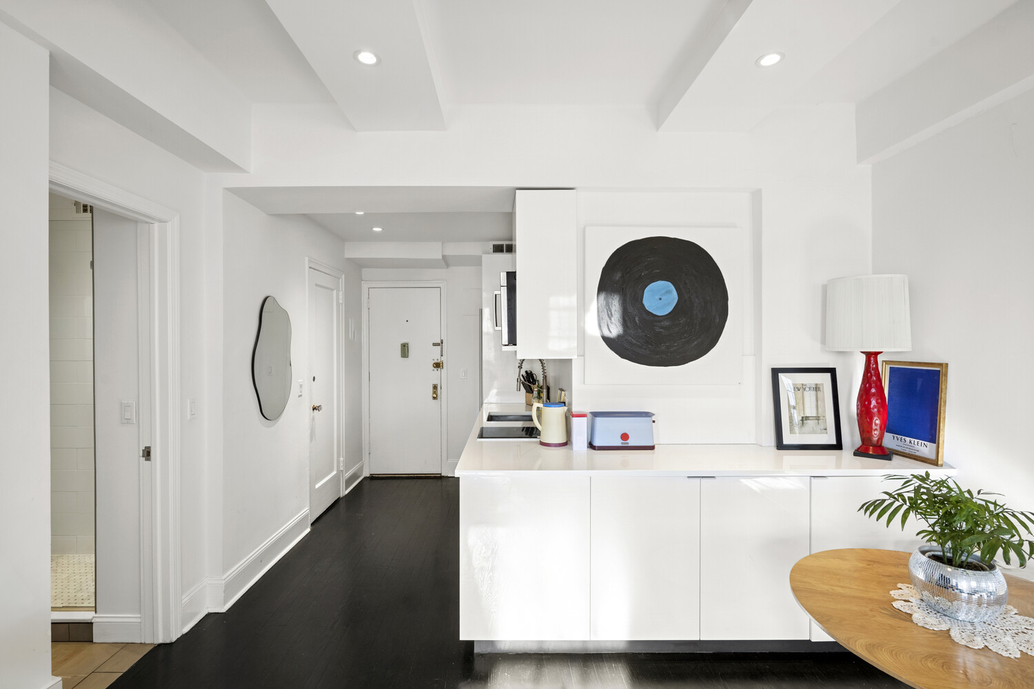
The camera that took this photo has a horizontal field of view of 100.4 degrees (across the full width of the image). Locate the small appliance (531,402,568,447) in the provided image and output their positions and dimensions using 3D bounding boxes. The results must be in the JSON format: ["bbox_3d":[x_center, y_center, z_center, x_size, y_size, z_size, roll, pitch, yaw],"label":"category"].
[{"bbox_3d":[0.195,0.463,2.502,0.207,0.232,0.160,0,0,-1],"label":"small appliance"}]

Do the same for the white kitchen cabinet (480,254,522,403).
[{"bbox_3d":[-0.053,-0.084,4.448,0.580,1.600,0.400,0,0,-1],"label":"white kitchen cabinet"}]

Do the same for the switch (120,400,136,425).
[{"bbox_3d":[-1.943,0.344,2.155,0.072,0.114,0.012,0,0,-1],"label":"switch"}]

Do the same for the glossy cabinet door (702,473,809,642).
[{"bbox_3d":[1.113,0.997,2.020,0.512,0.762,0.020,0,0,0],"label":"glossy cabinet door"}]

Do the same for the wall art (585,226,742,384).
[{"bbox_3d":[0.839,-0.223,2.465,0.900,0.900,0.035,0,0,-1],"label":"wall art"}]

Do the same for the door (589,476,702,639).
[{"bbox_3d":[0.605,1.009,2.030,0.515,0.767,0.020,0,0,0],"label":"door"}]

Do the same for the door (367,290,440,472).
[{"bbox_3d":[-1.265,0.416,4.880,0.825,2.110,0.050,0,0,-1],"label":"door"}]

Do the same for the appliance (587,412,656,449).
[{"bbox_3d":[0.592,0.485,2.418,0.362,0.188,0.150,0,0,-1],"label":"appliance"}]

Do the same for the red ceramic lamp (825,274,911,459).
[{"bbox_3d":[1.846,0.120,2.251,0.345,0.916,0.345,0,0,-1],"label":"red ceramic lamp"}]

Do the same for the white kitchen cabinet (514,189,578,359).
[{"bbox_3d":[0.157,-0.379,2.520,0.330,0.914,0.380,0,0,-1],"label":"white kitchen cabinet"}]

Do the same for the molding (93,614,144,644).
[{"bbox_3d":[-2.007,1.427,2.165,0.247,0.142,0.018,0,0,-1],"label":"molding"}]

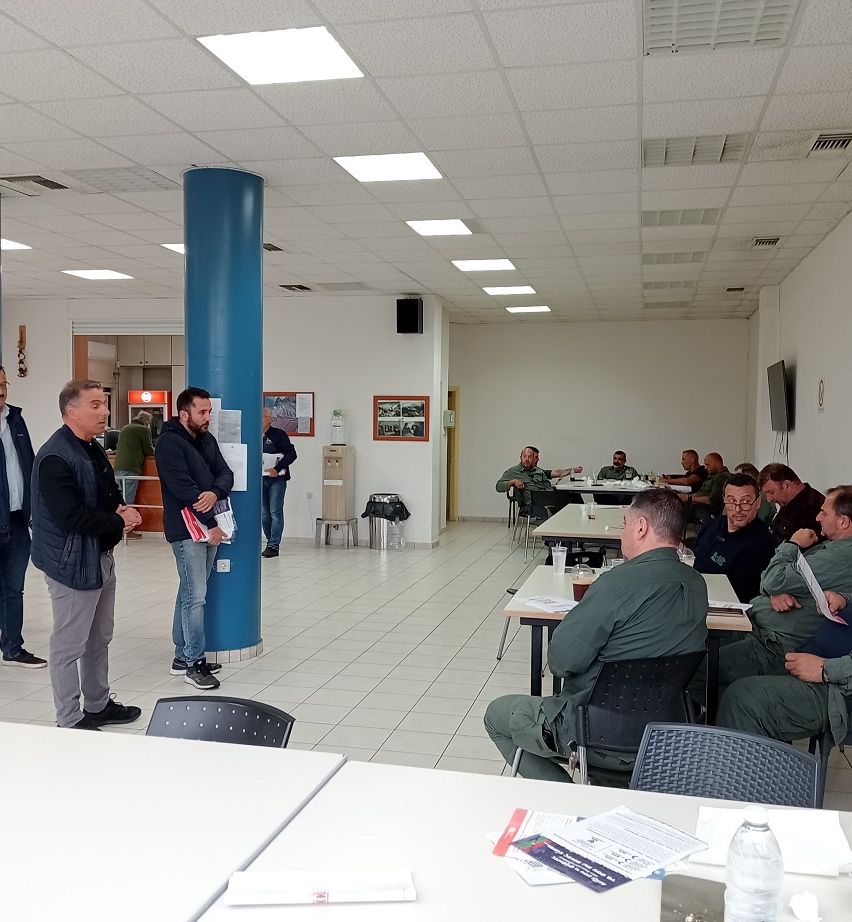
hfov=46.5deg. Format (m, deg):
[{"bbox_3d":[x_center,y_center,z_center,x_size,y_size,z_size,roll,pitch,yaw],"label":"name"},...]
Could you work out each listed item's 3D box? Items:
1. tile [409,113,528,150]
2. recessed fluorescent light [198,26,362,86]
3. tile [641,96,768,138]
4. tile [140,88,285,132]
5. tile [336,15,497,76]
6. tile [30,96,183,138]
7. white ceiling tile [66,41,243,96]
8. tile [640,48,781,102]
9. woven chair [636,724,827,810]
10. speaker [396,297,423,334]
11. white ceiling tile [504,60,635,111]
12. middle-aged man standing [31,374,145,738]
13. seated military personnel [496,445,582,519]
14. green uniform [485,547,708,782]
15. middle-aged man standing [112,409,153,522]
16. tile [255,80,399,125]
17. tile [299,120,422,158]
[{"bbox_3d":[0.243,-1.802,5.418,0.600,0.025,0.600,1,2,12],"label":"tile"},{"bbox_3d":[-0.607,-1.770,4.287,0.600,0.060,0.600,1,2,12],"label":"recessed fluorescent light"},{"bbox_3d":[1.415,-1.770,5.106,0.600,0.020,0.600,1,2,12],"label":"tile"},{"bbox_3d":[-1.064,-1.779,5.014,0.600,0.020,0.600,1,2,12],"label":"tile"},{"bbox_3d":[-0.022,-1.746,4.170,0.600,0.020,0.600,1,2,12],"label":"tile"},{"bbox_3d":[-1.661,-1.810,5.211,0.600,0.025,0.600,1,2,12],"label":"tile"},{"bbox_3d":[-1.204,-1.784,4.482,0.600,0.025,0.600,1,2,12],"label":"white ceiling tile"},{"bbox_3d":[1.283,-1.749,4.504,0.600,0.020,0.600,1,2,12],"label":"tile"},{"bbox_3d":[0.484,0.978,1.871,0.480,0.820,0.530,2,2,36],"label":"woven chair"},{"bbox_3d":[-0.187,-1.696,11.696,0.260,0.390,0.240,1,2,12],"label":"speaker"},{"bbox_3d":[0.692,-1.744,4.610,0.595,0.022,0.595,1,2,12],"label":"white ceiling tile"},{"bbox_3d":[-1.651,0.441,4.815,0.480,1.690,0.540,1,2,15],"label":"middle-aged man standing"},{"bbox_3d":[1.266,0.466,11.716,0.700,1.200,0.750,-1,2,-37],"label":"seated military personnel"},{"bbox_3d":[0.560,0.792,3.220,0.570,1.020,0.680,-1,3,-37],"label":"green uniform"},{"bbox_3d":[-3.756,0.177,12.756,0.520,1.650,0.480,1,2,23],"label":"middle-aged man standing"},{"bbox_3d":[-0.480,-1.759,4.868,0.595,0.022,0.595,1,2,12],"label":"tile"},{"bbox_3d":[-0.347,-1.810,5.549,0.600,0.025,0.600,1,2,12],"label":"tile"}]

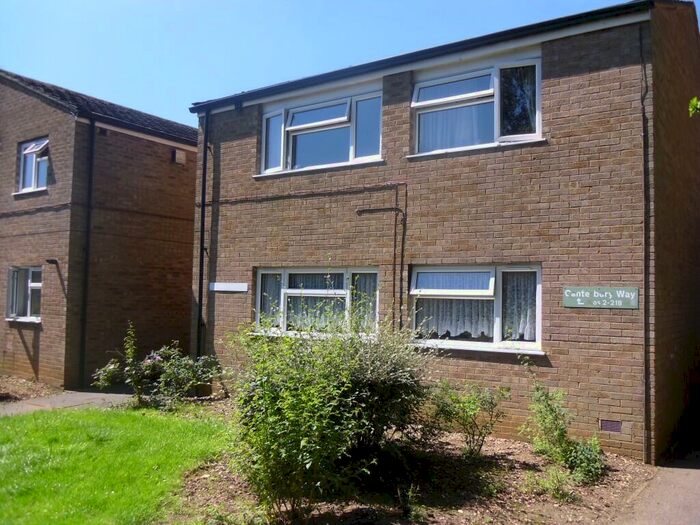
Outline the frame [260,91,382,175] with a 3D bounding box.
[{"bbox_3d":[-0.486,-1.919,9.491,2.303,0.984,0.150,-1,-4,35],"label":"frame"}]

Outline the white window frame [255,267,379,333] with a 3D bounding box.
[{"bbox_3d":[-0.546,0.581,9.388,2.337,1.000,0.130,-1,-4,35],"label":"white window frame"}]

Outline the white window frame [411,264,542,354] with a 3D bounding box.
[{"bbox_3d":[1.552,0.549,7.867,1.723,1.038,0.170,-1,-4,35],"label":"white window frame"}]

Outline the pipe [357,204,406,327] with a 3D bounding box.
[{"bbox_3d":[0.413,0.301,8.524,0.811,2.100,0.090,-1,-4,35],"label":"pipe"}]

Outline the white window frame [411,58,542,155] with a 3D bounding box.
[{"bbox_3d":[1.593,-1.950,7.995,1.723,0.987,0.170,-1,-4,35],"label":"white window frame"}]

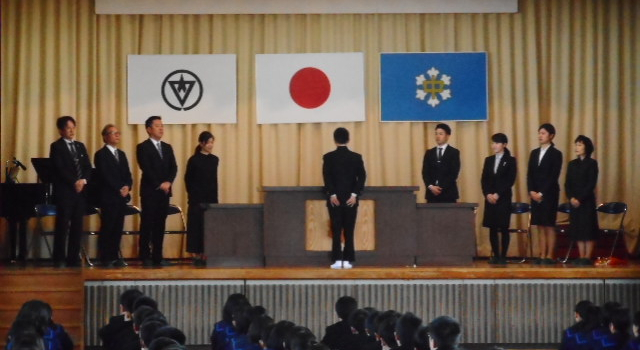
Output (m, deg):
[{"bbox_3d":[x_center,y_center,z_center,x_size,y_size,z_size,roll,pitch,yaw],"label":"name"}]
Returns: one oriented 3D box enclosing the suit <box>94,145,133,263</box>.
[{"bbox_3d":[-2.424,0.349,33.200,0.500,1.410,0.320,0,0,-42],"label":"suit"}]

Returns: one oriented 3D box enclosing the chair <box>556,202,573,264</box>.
[{"bbox_3d":[2.967,0.719,34.900,0.460,0.759,0.480,0,0,25],"label":"chair"}]

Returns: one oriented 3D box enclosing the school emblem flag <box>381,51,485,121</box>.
[{"bbox_3d":[1.447,-1.113,35.800,1.355,0.880,0.030,0,0,0],"label":"school emblem flag"}]

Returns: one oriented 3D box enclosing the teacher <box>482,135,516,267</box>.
[{"bbox_3d":[2.102,0.283,33.400,0.460,1.550,0.300,0,0,28],"label":"teacher"}]

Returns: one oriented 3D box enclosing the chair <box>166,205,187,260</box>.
[{"bbox_3d":[-1.768,0.711,33.800,0.450,0.750,0.460,0,0,-25],"label":"chair"}]

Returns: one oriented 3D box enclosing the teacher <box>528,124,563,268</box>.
[{"bbox_3d":[2.657,0.226,33.400,0.460,1.660,0.310,0,0,30],"label":"teacher"}]

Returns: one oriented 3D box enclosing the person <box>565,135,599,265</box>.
[{"bbox_3d":[3.177,0.307,34.300,0.440,1.571,0.320,0,0,38],"label":"person"}]

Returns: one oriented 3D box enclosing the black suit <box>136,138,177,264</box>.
[{"bbox_3d":[-1.913,0.314,33.200,0.520,1.490,0.330,0,0,-38],"label":"black suit"}]

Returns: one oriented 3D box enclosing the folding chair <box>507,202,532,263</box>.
[{"bbox_3d":[2.295,0.701,33.900,0.450,0.750,0.460,0,0,14],"label":"folding chair"}]

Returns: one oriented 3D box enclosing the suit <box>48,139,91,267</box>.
[{"bbox_3d":[-2.949,0.314,33.500,0.480,1.504,0.300,0,0,-30],"label":"suit"}]

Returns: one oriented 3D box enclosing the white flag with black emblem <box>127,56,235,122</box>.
[{"bbox_3d":[-1.735,-1.085,35.700,1.360,0.880,0.030,0,0,0],"label":"white flag with black emblem"}]

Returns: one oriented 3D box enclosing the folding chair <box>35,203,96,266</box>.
[{"bbox_3d":[-3.083,0.717,33.800,0.450,0.750,0.460,0,0,-30],"label":"folding chair"}]

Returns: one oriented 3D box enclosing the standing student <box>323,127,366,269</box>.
[{"bbox_3d":[0.287,0.271,33.100,0.500,1.653,0.320,0,0,0],"label":"standing student"}]

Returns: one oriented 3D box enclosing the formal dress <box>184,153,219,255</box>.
[{"bbox_3d":[-1.427,0.339,34.200,0.420,1.209,0.300,0,0,-45],"label":"formal dress"}]

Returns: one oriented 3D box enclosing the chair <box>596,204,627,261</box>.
[{"bbox_3d":[3.498,0.719,34.900,0.460,0.759,0.480,0,0,27],"label":"chair"}]

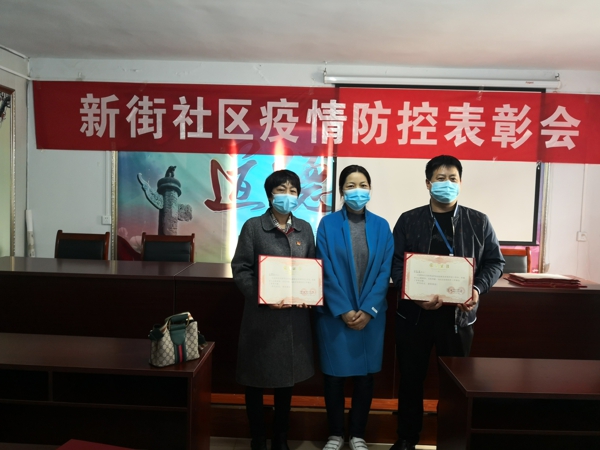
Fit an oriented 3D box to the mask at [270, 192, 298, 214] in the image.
[{"bbox_3d":[-0.085,-0.118,2.580,0.145,0.115,0.085,0,2,-12],"label":"mask"}]

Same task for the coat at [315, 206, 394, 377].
[{"bbox_3d":[0.314,0.375,2.700,0.445,0.950,0.290,1,2,-4],"label":"coat"}]

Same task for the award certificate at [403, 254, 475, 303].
[{"bbox_3d":[0.736,0.286,2.480,0.380,0.260,0.030,4,-8,0],"label":"award certificate"}]

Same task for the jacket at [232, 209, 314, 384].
[{"bbox_3d":[-0.145,0.402,2.670,0.470,0.980,0.320,0,2,-12],"label":"jacket"}]

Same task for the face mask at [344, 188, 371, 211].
[{"bbox_3d":[0.323,-0.142,2.630,0.145,0.115,0.085,1,2,-2],"label":"face mask"}]

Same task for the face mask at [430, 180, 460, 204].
[{"bbox_3d":[0.807,-0.181,2.600,0.155,0.120,0.085,1,2,5],"label":"face mask"}]

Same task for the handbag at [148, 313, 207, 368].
[{"bbox_3d":[-0.516,0.457,1.961,0.220,0.195,0.110,-1,3,-42],"label":"handbag"}]

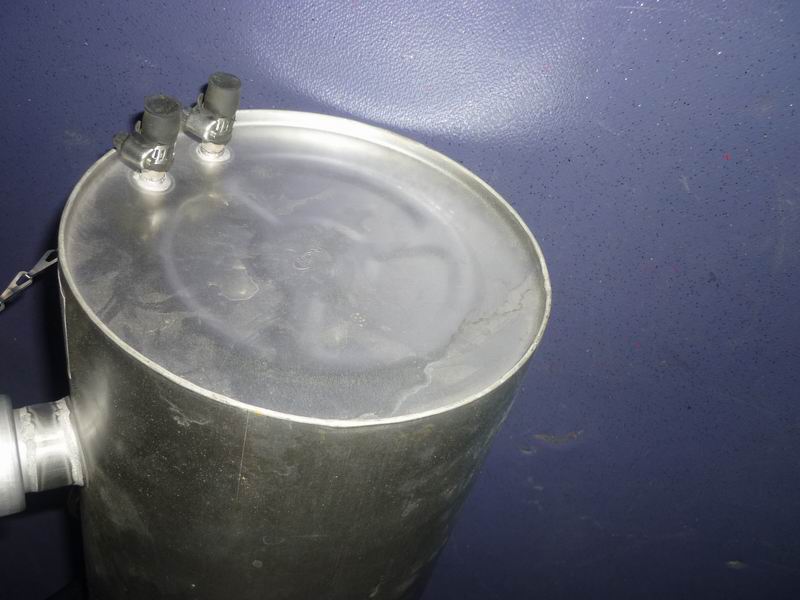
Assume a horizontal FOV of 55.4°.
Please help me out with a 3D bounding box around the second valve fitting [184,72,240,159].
[{"bbox_3d":[-0.134,-0.130,0.531,0.042,0.060,0.024,24,40,6],"label":"second valve fitting"}]

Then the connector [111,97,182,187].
[{"bbox_3d":[-0.164,-0.105,0.493,0.044,0.060,0.024,25,41,7],"label":"connector"}]

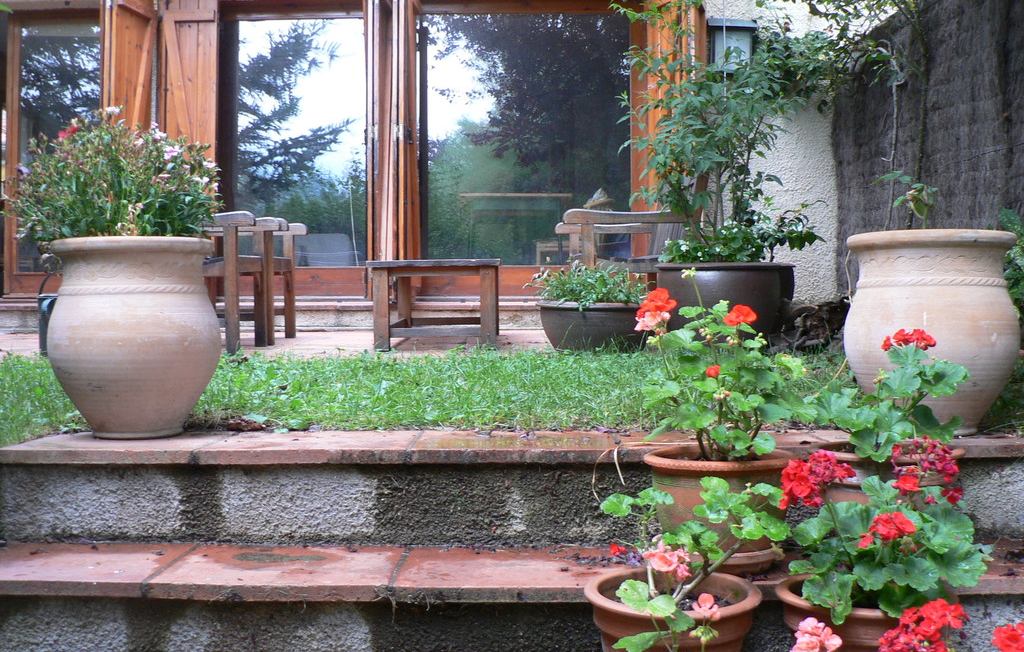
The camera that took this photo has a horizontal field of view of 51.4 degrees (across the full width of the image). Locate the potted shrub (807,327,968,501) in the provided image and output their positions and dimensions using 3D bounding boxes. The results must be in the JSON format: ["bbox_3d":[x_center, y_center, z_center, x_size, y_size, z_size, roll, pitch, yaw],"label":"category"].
[{"bbox_3d":[0.740,0.226,2.100,0.330,0.450,0.330,0,2,0],"label":"potted shrub"}]

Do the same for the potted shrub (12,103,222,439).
[{"bbox_3d":[-0.941,-0.134,2.520,0.510,0.770,0.490,0,2,0],"label":"potted shrub"}]

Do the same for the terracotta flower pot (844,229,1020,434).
[{"bbox_3d":[0.995,0.009,2.520,0.415,0.470,0.415,0,2,0],"label":"terracotta flower pot"}]

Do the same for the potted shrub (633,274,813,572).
[{"bbox_3d":[0.415,0.180,2.100,0.360,0.560,0.360,0,2,0],"label":"potted shrub"}]

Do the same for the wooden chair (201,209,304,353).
[{"bbox_3d":[-1.470,-0.320,5.120,0.640,0.880,0.600,0,2,0],"label":"wooden chair"}]

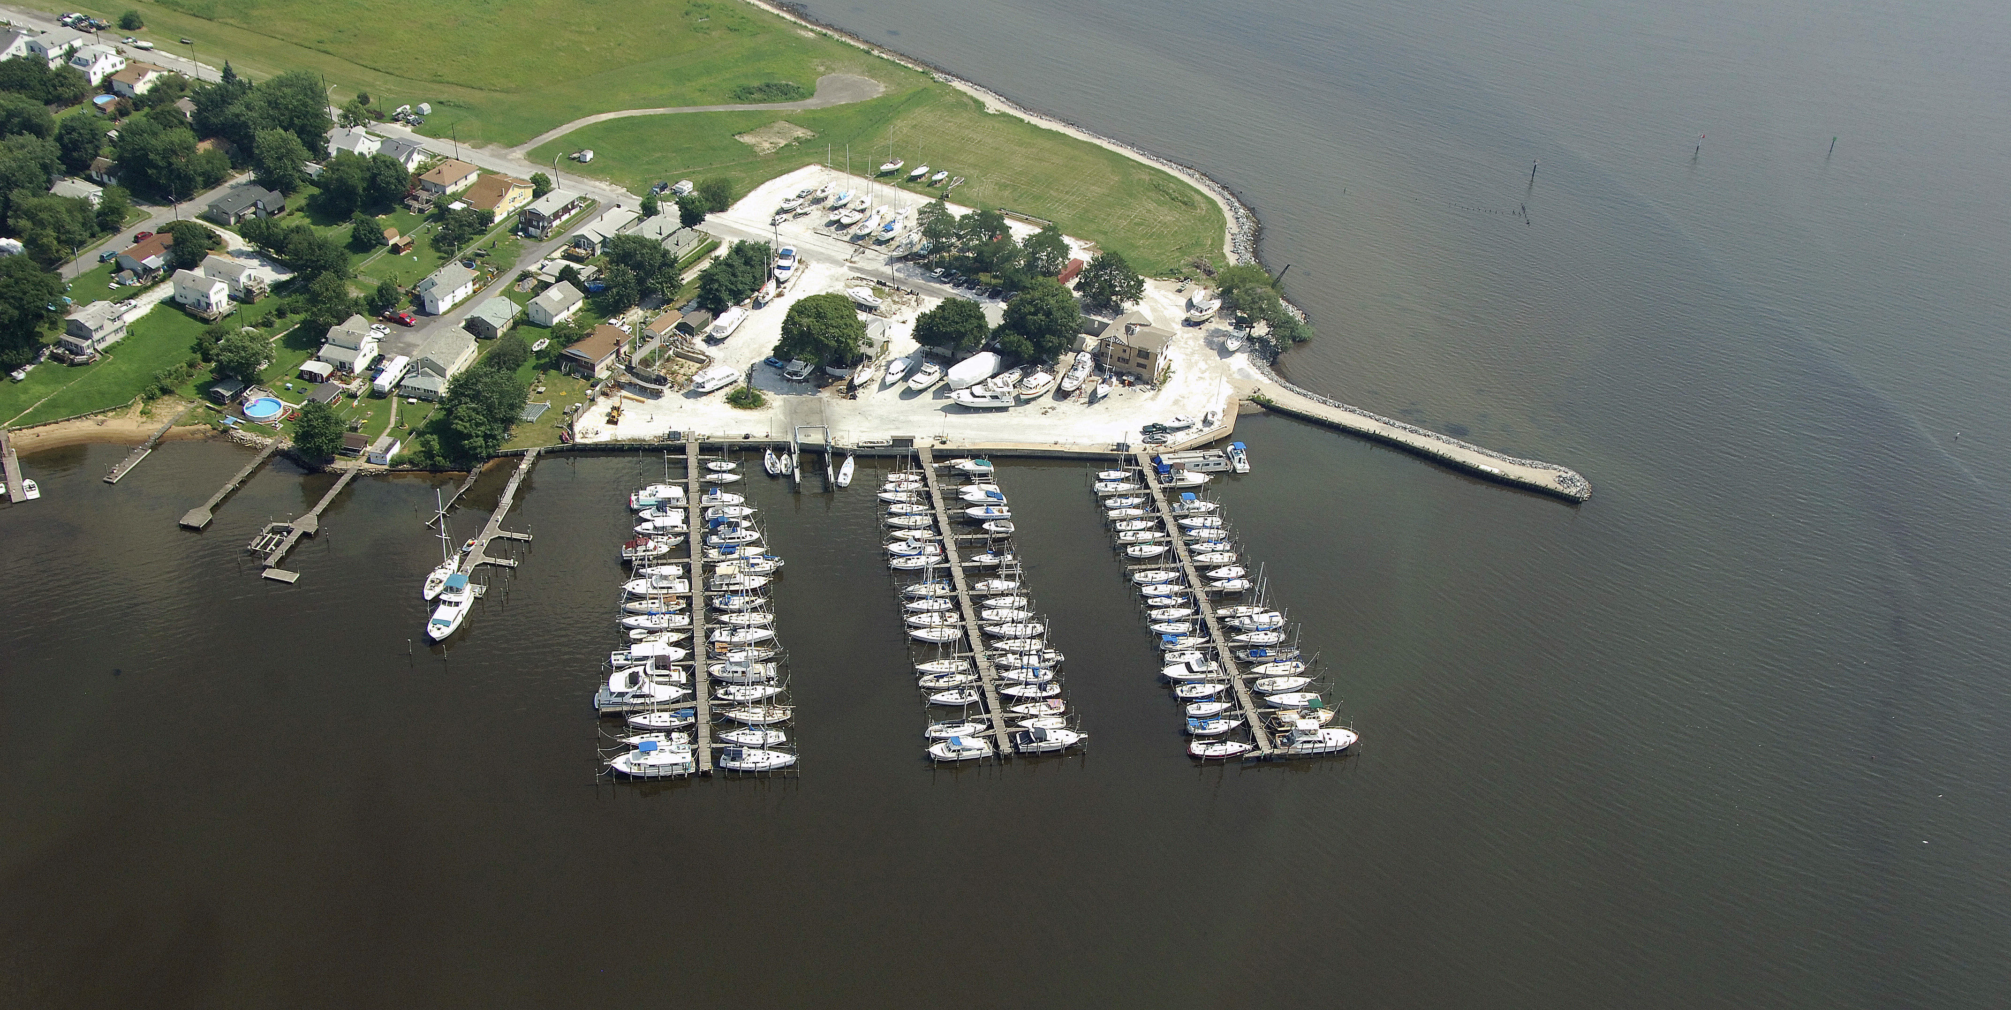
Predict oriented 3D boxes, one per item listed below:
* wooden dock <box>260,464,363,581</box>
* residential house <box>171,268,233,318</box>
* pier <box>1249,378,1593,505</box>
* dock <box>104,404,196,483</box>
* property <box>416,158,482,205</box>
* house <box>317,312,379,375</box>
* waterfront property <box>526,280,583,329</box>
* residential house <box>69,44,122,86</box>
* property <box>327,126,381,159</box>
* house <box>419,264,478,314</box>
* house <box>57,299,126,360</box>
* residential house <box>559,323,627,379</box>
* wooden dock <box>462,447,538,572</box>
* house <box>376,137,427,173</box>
[{"bbox_3d":[-120.653,3.107,354.981,8.411,1.400,36.001,10,33,8],"label":"wooden dock"},{"bbox_3d":[-164.656,-43.947,410.681,10.800,7.000,6.400,14,34,13],"label":"residential house"},{"bbox_3d":[85.356,-13.612,413.134,71.000,2.200,15.000,20,37,20],"label":"pier"},{"bbox_3d":[-158.400,-11.150,373.170,2.400,1.800,26.820,10,34,9],"label":"dock"},{"bbox_3d":[-128.760,-76.500,465.200,7.640,4.200,11.340,19,37,20],"label":"property"},{"bbox_3d":[-132.430,-32.790,405.187,8.450,7.200,9.600,15,36,13],"label":"house"},{"bbox_3d":[-95.675,-43.100,426.194,6.680,5.630,10.350,19,37,19],"label":"waterfront property"},{"bbox_3d":[-229.296,-111.796,506.967,7.450,6.990,10.950,20,37,20],"label":"residential house"},{"bbox_3d":[-156.001,-87.148,481.593,7.570,6.110,8.920,19,37,19],"label":"property"},{"bbox_3d":[-117.700,-45.507,419.951,6.500,6.100,11.700,16,35,17],"label":"house"},{"bbox_3d":[-180.294,-35.179,395.763,7.600,6.400,11.000,15,34,16],"label":"house"},{"bbox_3d":[-82.310,-31.760,405.310,8.560,4.980,12.670,18,36,20],"label":"residential house"},{"bbox_3d":[-87.366,2.058,360.696,9.208,1.400,44.677,7,33,3],"label":"wooden dock"},{"bbox_3d":[-143.682,-84.649,480.023,8.940,5.600,8.500,19,37,19],"label":"house"}]

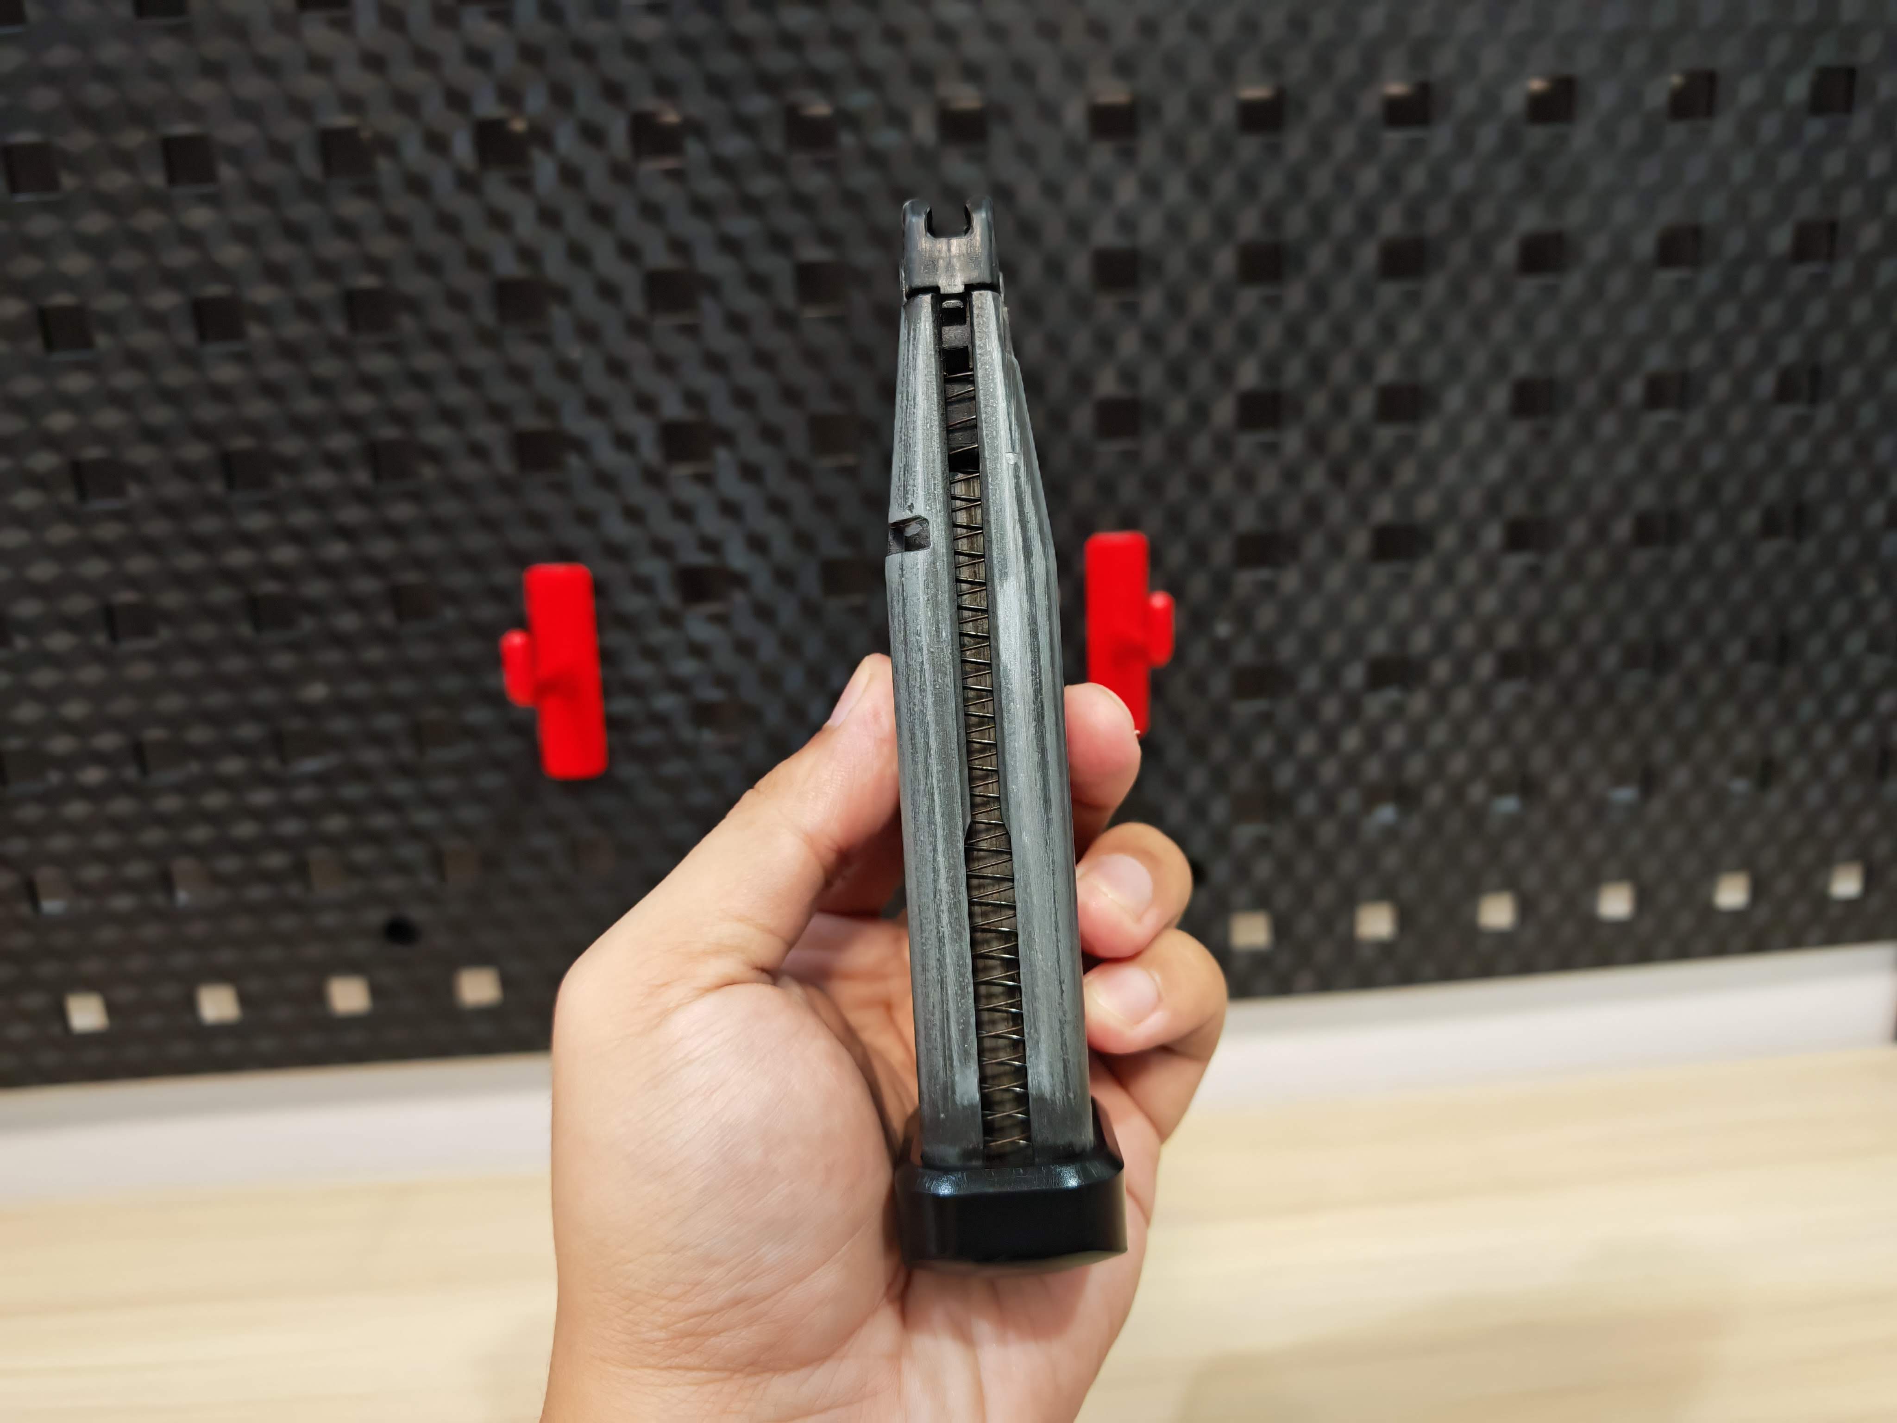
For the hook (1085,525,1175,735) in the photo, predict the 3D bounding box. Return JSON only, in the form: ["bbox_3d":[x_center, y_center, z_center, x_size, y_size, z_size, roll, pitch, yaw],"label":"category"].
[{"bbox_3d":[0.050,-0.014,0.346,0.018,0.059,0.055,-4,16,-3],"label":"hook"}]

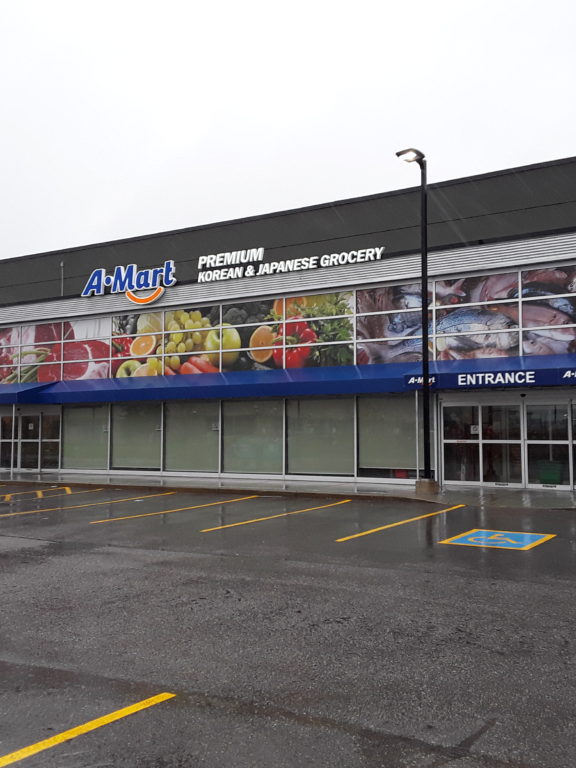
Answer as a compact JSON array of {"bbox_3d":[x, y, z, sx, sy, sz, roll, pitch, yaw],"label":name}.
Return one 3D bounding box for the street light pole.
[{"bbox_3d":[3.038,-1.434,19.226,0.470,7.959,1.150,-2,-5,33],"label":"street light pole"}]

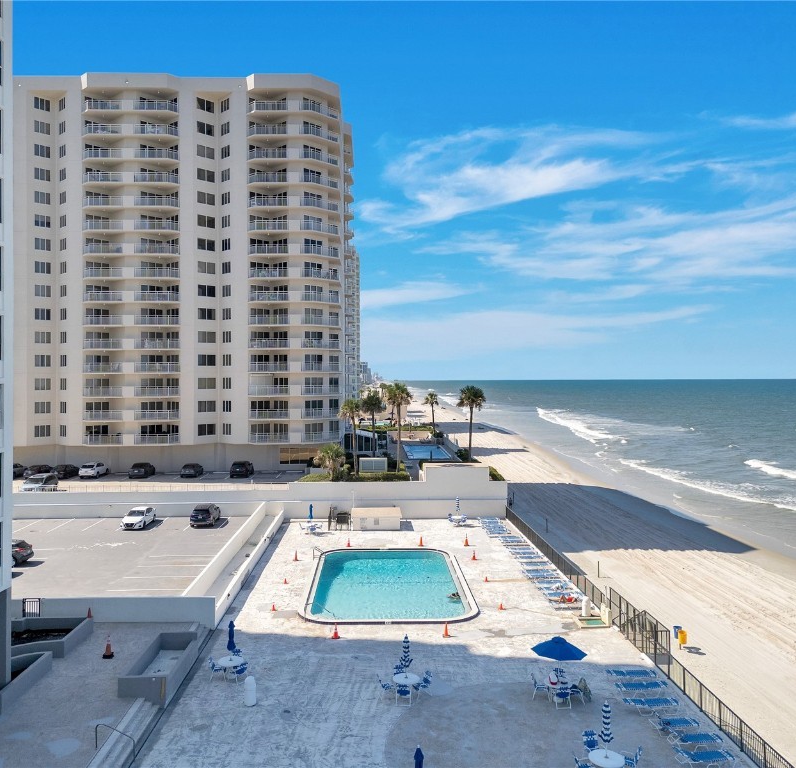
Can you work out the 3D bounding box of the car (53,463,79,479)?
[{"bbox_3d":[-36.050,9.631,78.400,1.830,1.440,4.750,0,0,-2],"label":"car"}]

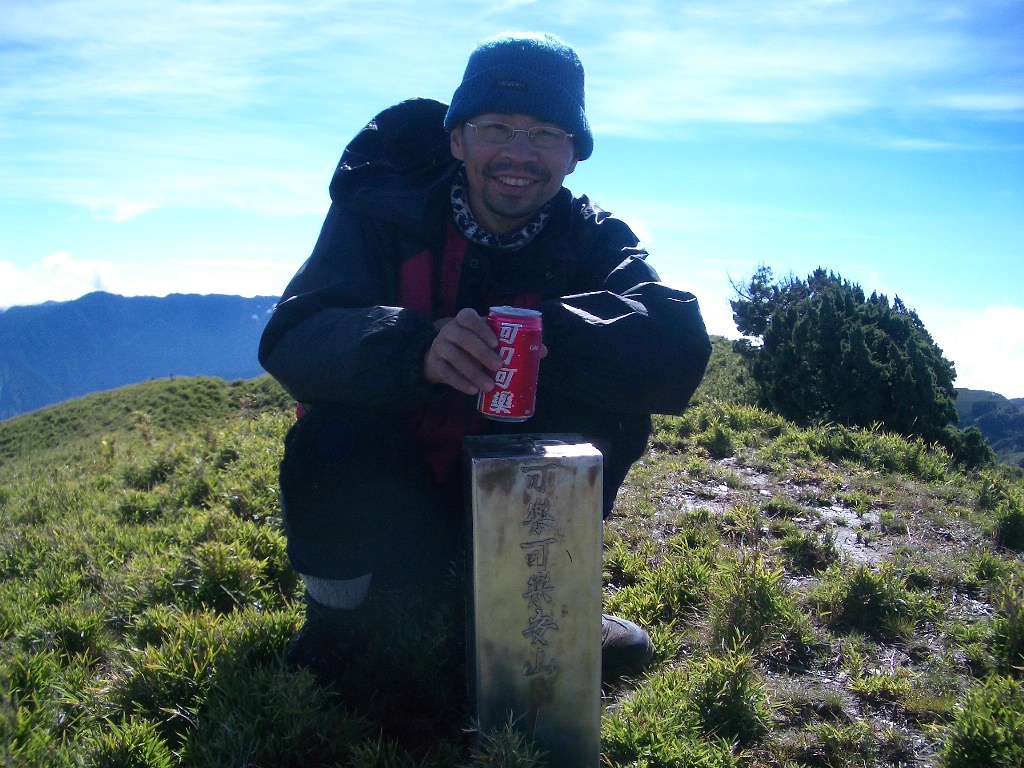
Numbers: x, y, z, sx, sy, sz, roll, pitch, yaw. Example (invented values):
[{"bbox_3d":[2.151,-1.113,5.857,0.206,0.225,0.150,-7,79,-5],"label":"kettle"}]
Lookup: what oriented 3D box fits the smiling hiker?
[{"bbox_3d":[-0.038,-0.041,1.486,0.600,0.880,0.660,0,7,-3],"label":"smiling hiker"}]

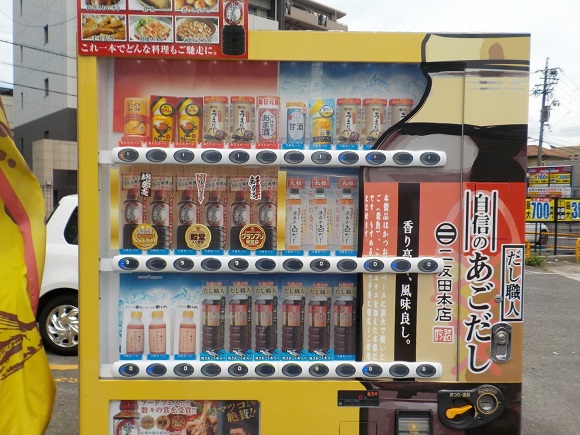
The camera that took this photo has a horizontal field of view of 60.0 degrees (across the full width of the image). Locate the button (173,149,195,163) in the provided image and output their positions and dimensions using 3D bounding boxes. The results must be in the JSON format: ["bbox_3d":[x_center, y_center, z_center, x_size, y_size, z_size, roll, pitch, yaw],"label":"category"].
[{"bbox_3d":[-0.271,-0.156,1.284,0.054,0.034,0.014,0,2,-1],"label":"button"}]

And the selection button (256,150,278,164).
[{"bbox_3d":[-0.060,-0.154,1.288,0.054,0.034,0.014,0,2,-1],"label":"selection button"}]

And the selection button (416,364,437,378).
[{"bbox_3d":[0.356,0.402,1.319,0.054,0.034,0.014,0,2,-1],"label":"selection button"}]

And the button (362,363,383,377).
[{"bbox_3d":[0.221,0.412,1.348,0.054,0.034,0.018,1,2,-1],"label":"button"}]

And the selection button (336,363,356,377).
[{"bbox_3d":[0.149,0.411,1.347,0.054,0.034,0.018,1,2,-1],"label":"selection button"}]

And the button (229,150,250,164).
[{"bbox_3d":[-0.130,-0.154,1.286,0.054,0.035,0.015,0,2,-1],"label":"button"}]

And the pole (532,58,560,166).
[{"bbox_3d":[20.025,-6.309,40.000,2.200,12.550,1.500,3,2,0],"label":"pole"}]

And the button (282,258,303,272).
[{"bbox_3d":[0.007,0.122,1.300,0.054,0.035,0.015,0,2,-1],"label":"button"}]

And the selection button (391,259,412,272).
[{"bbox_3d":[0.295,0.129,1.338,0.054,0.034,0.018,1,2,-1],"label":"selection button"}]

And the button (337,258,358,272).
[{"bbox_3d":[0.147,0.123,1.303,0.054,0.035,0.015,0,2,-1],"label":"button"}]

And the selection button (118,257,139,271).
[{"bbox_3d":[-0.413,0.119,1.291,0.054,0.035,0.015,0,2,-1],"label":"selection button"}]

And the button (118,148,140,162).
[{"bbox_3d":[-0.412,-0.157,1.281,0.054,0.034,0.014,0,2,-1],"label":"button"}]

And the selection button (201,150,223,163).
[{"bbox_3d":[-0.201,-0.155,1.285,0.054,0.034,0.014,0,2,-1],"label":"selection button"}]

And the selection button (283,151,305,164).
[{"bbox_3d":[0.010,-0.153,1.288,0.054,0.035,0.015,0,2,-1],"label":"selection button"}]

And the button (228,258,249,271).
[{"bbox_3d":[-0.133,0.122,1.298,0.054,0.034,0.014,0,2,-1],"label":"button"}]

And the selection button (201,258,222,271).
[{"bbox_3d":[-0.208,0.125,1.328,0.054,0.034,0.018,1,2,-1],"label":"selection button"}]

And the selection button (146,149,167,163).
[{"bbox_3d":[-0.350,-0.160,1.313,0.054,0.034,0.018,1,2,-1],"label":"selection button"}]

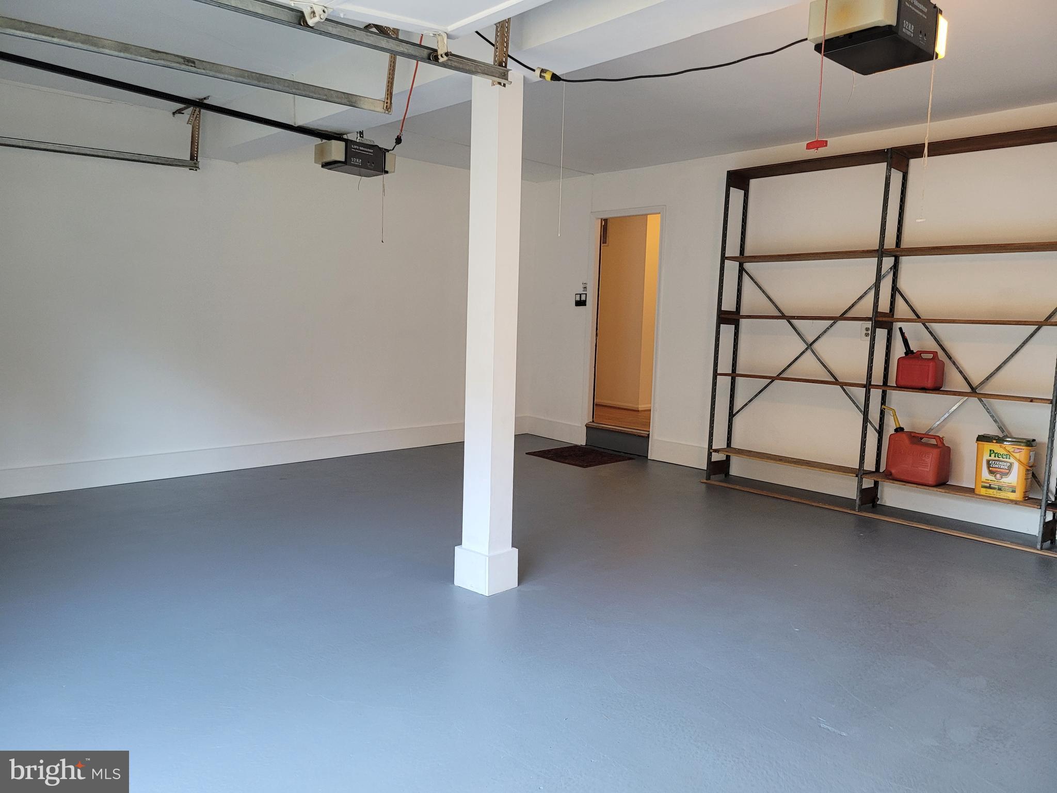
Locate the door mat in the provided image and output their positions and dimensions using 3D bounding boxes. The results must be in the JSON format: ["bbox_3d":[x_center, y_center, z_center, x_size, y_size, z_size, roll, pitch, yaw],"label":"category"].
[{"bbox_3d":[0.485,0.552,7.429,0.720,0.015,0.815,-4,9,-42],"label":"door mat"}]

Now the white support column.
[{"bbox_3d":[-0.173,-0.274,3.807,0.232,2.436,0.211,7,9,42],"label":"white support column"}]

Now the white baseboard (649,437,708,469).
[{"bbox_3d":[1.360,0.516,7.139,0.022,0.200,0.620,-4,9,-42],"label":"white baseboard"}]

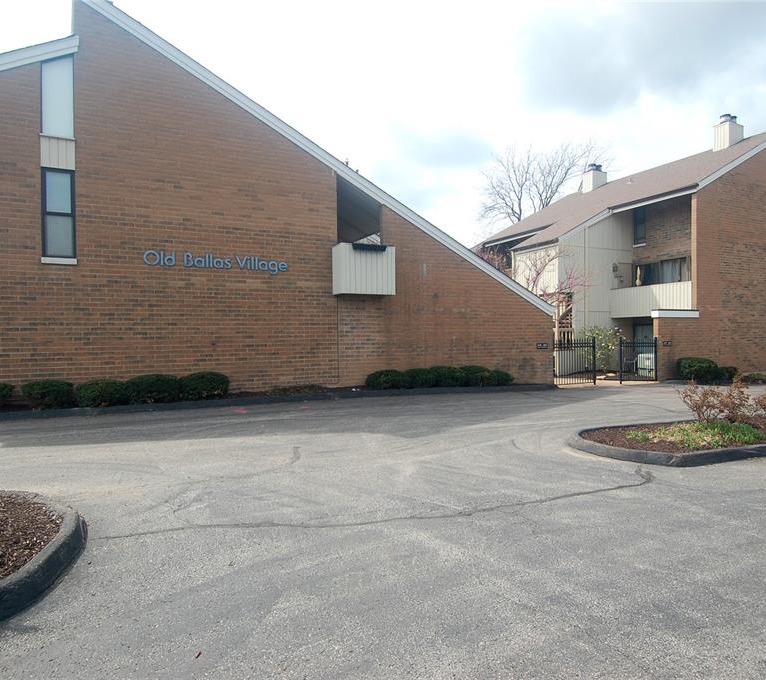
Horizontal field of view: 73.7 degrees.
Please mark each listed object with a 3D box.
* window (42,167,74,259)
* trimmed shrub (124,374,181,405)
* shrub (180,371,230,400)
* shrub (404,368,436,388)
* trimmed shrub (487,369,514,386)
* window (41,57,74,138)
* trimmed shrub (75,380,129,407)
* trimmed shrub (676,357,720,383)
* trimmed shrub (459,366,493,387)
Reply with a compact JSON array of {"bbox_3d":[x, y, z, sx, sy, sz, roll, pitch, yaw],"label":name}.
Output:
[{"bbox_3d":[-6.611,-2.573,10.429,0.589,1.816,0.120,-1,1,-25],"label":"window"},{"bbox_3d":[-4.785,1.020,10.653,1.100,0.570,0.950,-1,0,-25],"label":"trimmed shrub"},{"bbox_3d":[-3.913,0.983,11.210,1.057,0.629,0.800,-1,1,-25],"label":"shrub"},{"bbox_3d":[0.973,1.016,13.527,0.931,0.524,0.780,-1,1,-25],"label":"shrub"},{"bbox_3d":[3.239,1.045,14.506,0.800,0.470,0.800,-1,0,0],"label":"trimmed shrub"},{"bbox_3d":[-6.651,-5.015,10.460,0.570,1.720,0.100,-1,0,-25],"label":"window"},{"bbox_3d":[-5.663,1.070,10.381,0.998,0.497,0.780,-1,1,-25],"label":"trimmed shrub"},{"bbox_3d":[11.160,1.048,18.178,1.320,0.920,1.100,-1,0,-25],"label":"trimmed shrub"},{"bbox_3d":[2.551,1.004,14.181,0.850,0.550,0.850,-1,0,0],"label":"trimmed shrub"}]

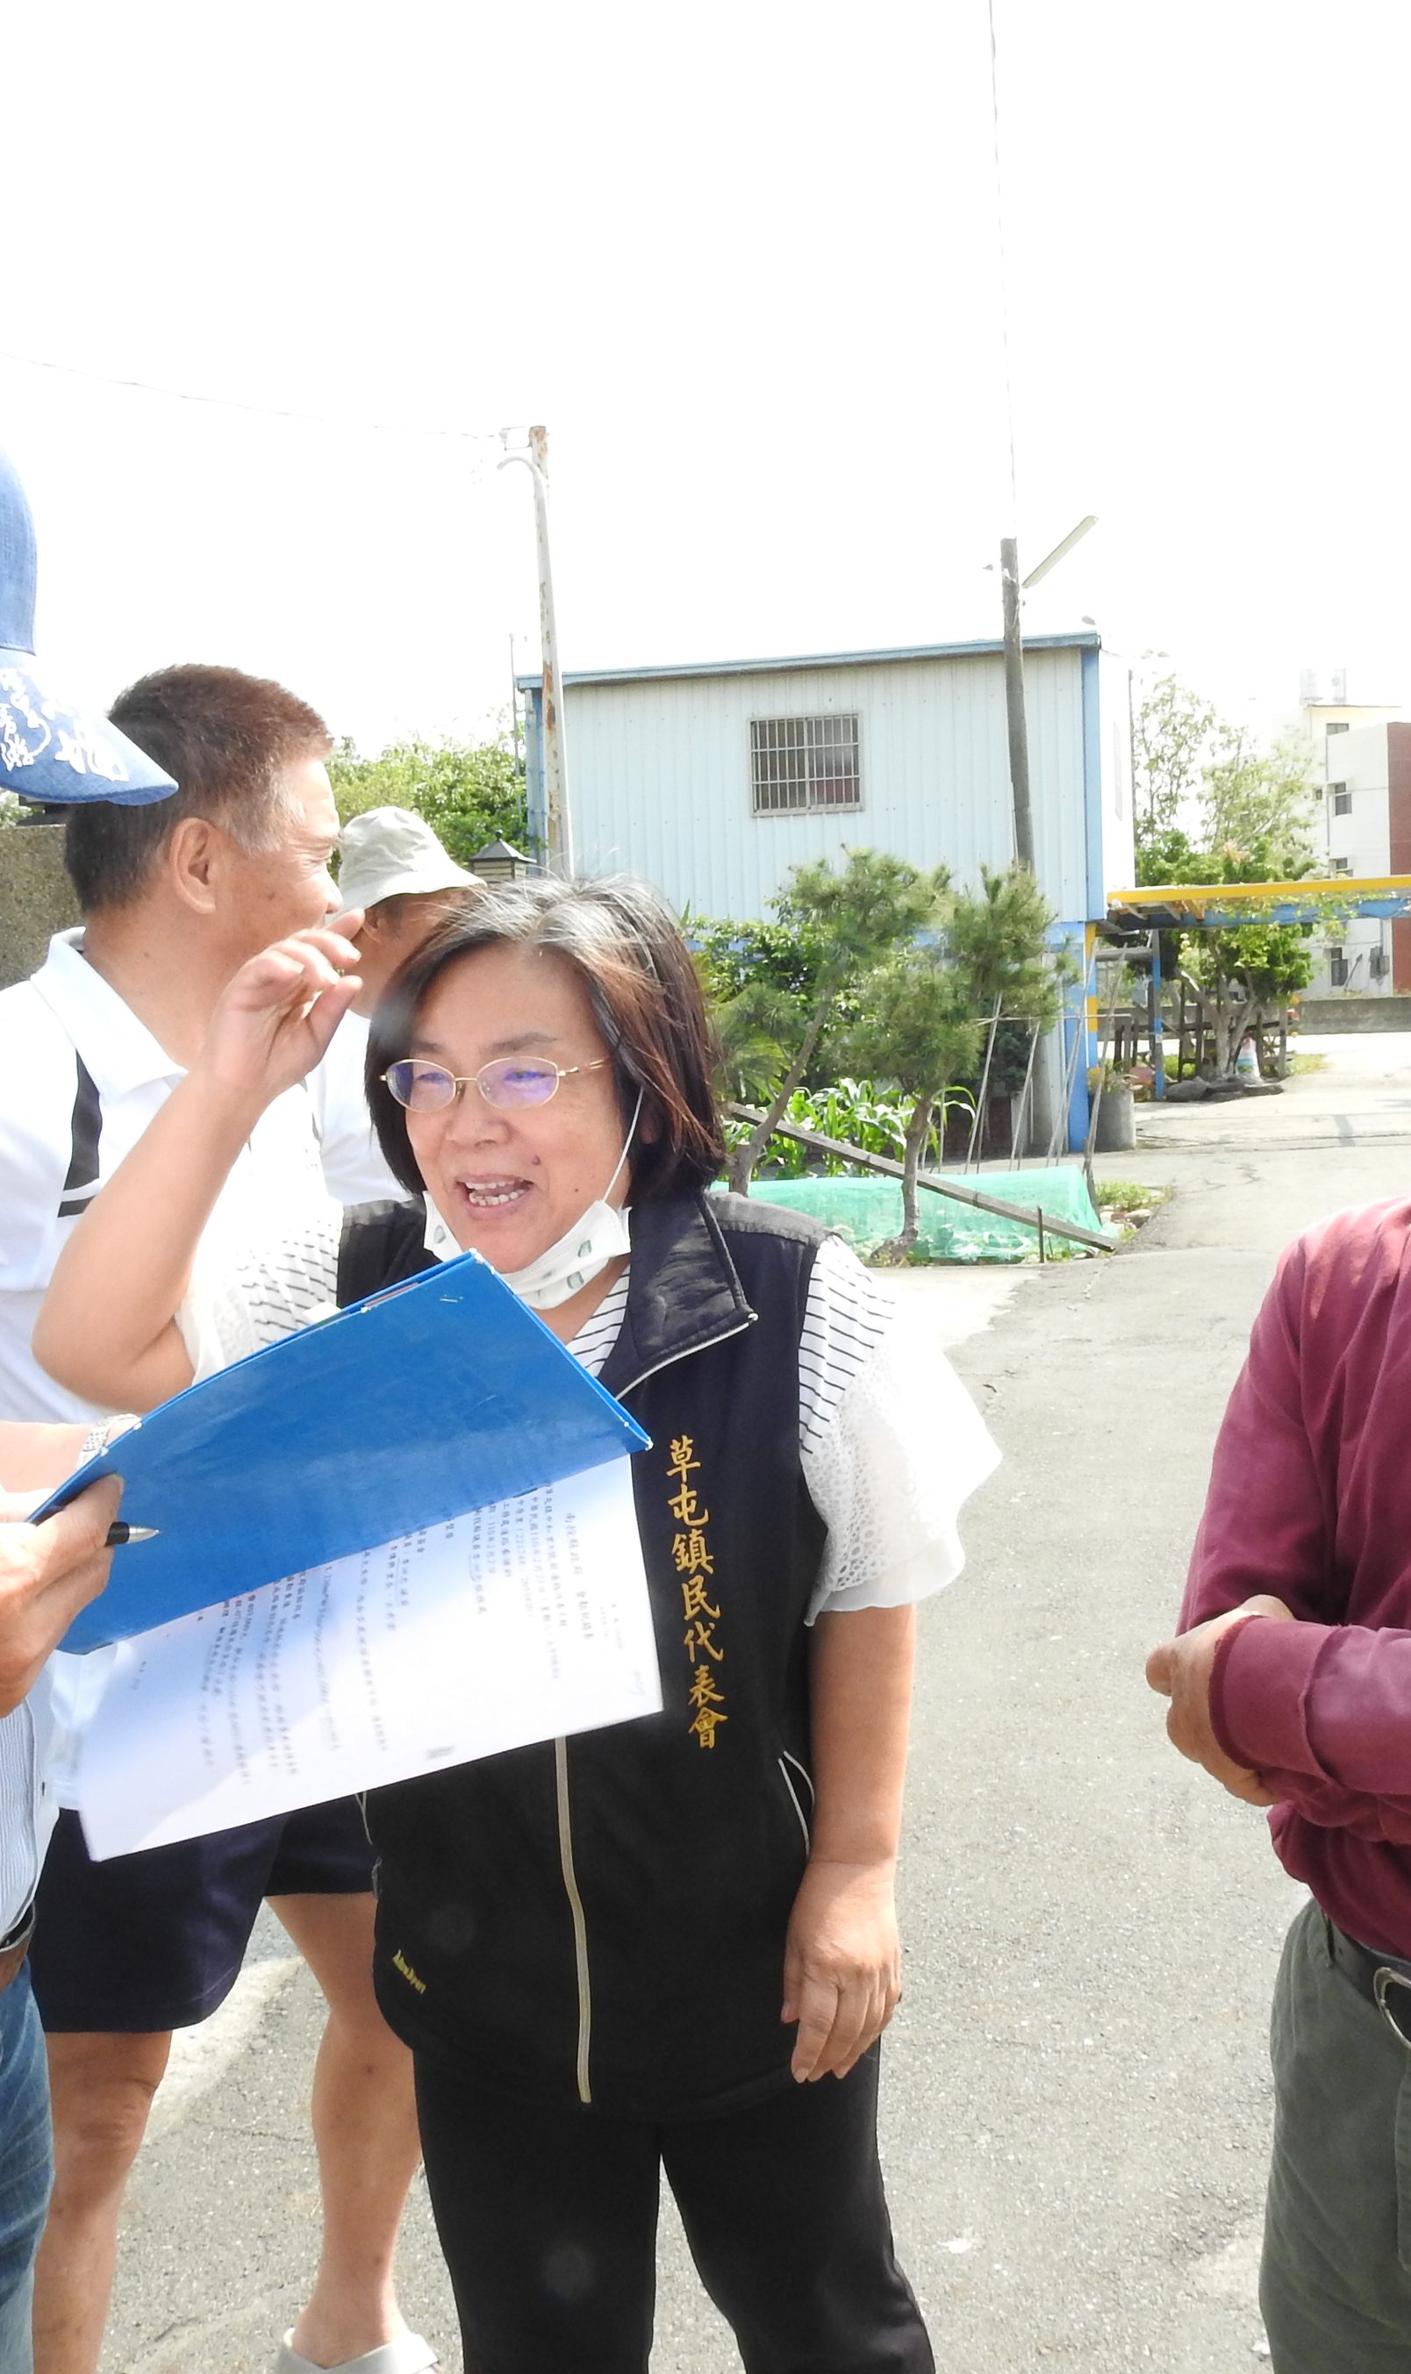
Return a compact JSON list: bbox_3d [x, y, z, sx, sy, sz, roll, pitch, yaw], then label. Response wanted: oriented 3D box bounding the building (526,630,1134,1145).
[{"bbox_3d":[1.607,-3.006,24.341,5.876,5.059,4.400,-1,5,14],"label":"building"}]

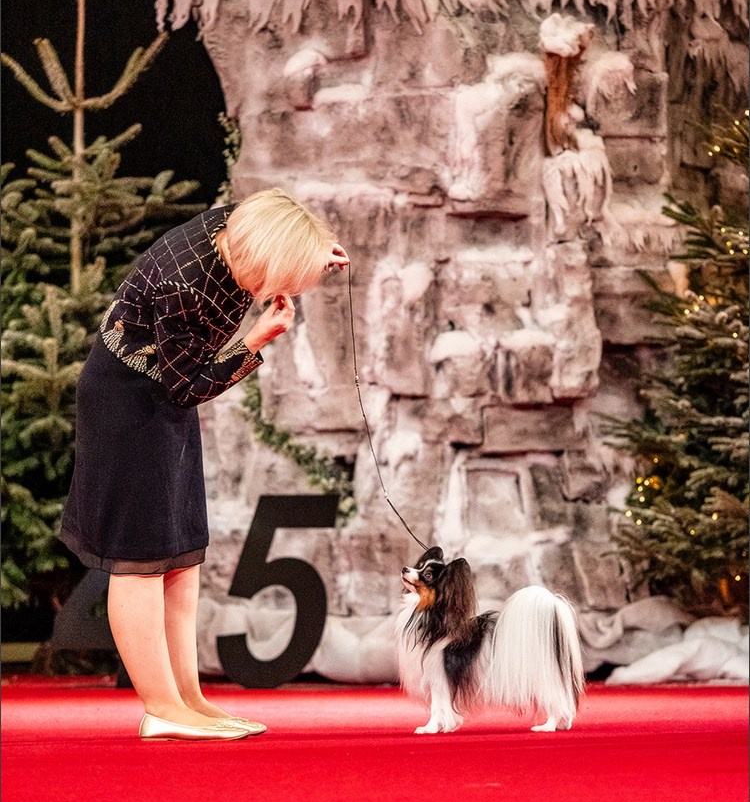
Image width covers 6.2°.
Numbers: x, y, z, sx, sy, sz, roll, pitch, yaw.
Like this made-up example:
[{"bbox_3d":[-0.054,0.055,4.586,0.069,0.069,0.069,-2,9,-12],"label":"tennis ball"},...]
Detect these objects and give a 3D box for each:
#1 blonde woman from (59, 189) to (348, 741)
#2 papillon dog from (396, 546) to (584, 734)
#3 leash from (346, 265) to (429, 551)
[{"bbox_3d":[-0.416,0.156,16.800,0.700,1.340,0.480,0,1,0],"label":"blonde woman"},{"bbox_3d":[0.281,0.580,16.850,0.450,0.455,0.200,0,1,-6],"label":"papillon dog"},{"bbox_3d":[0.033,0.018,16.850,0.200,0.700,0.060,0,1,0],"label":"leash"}]

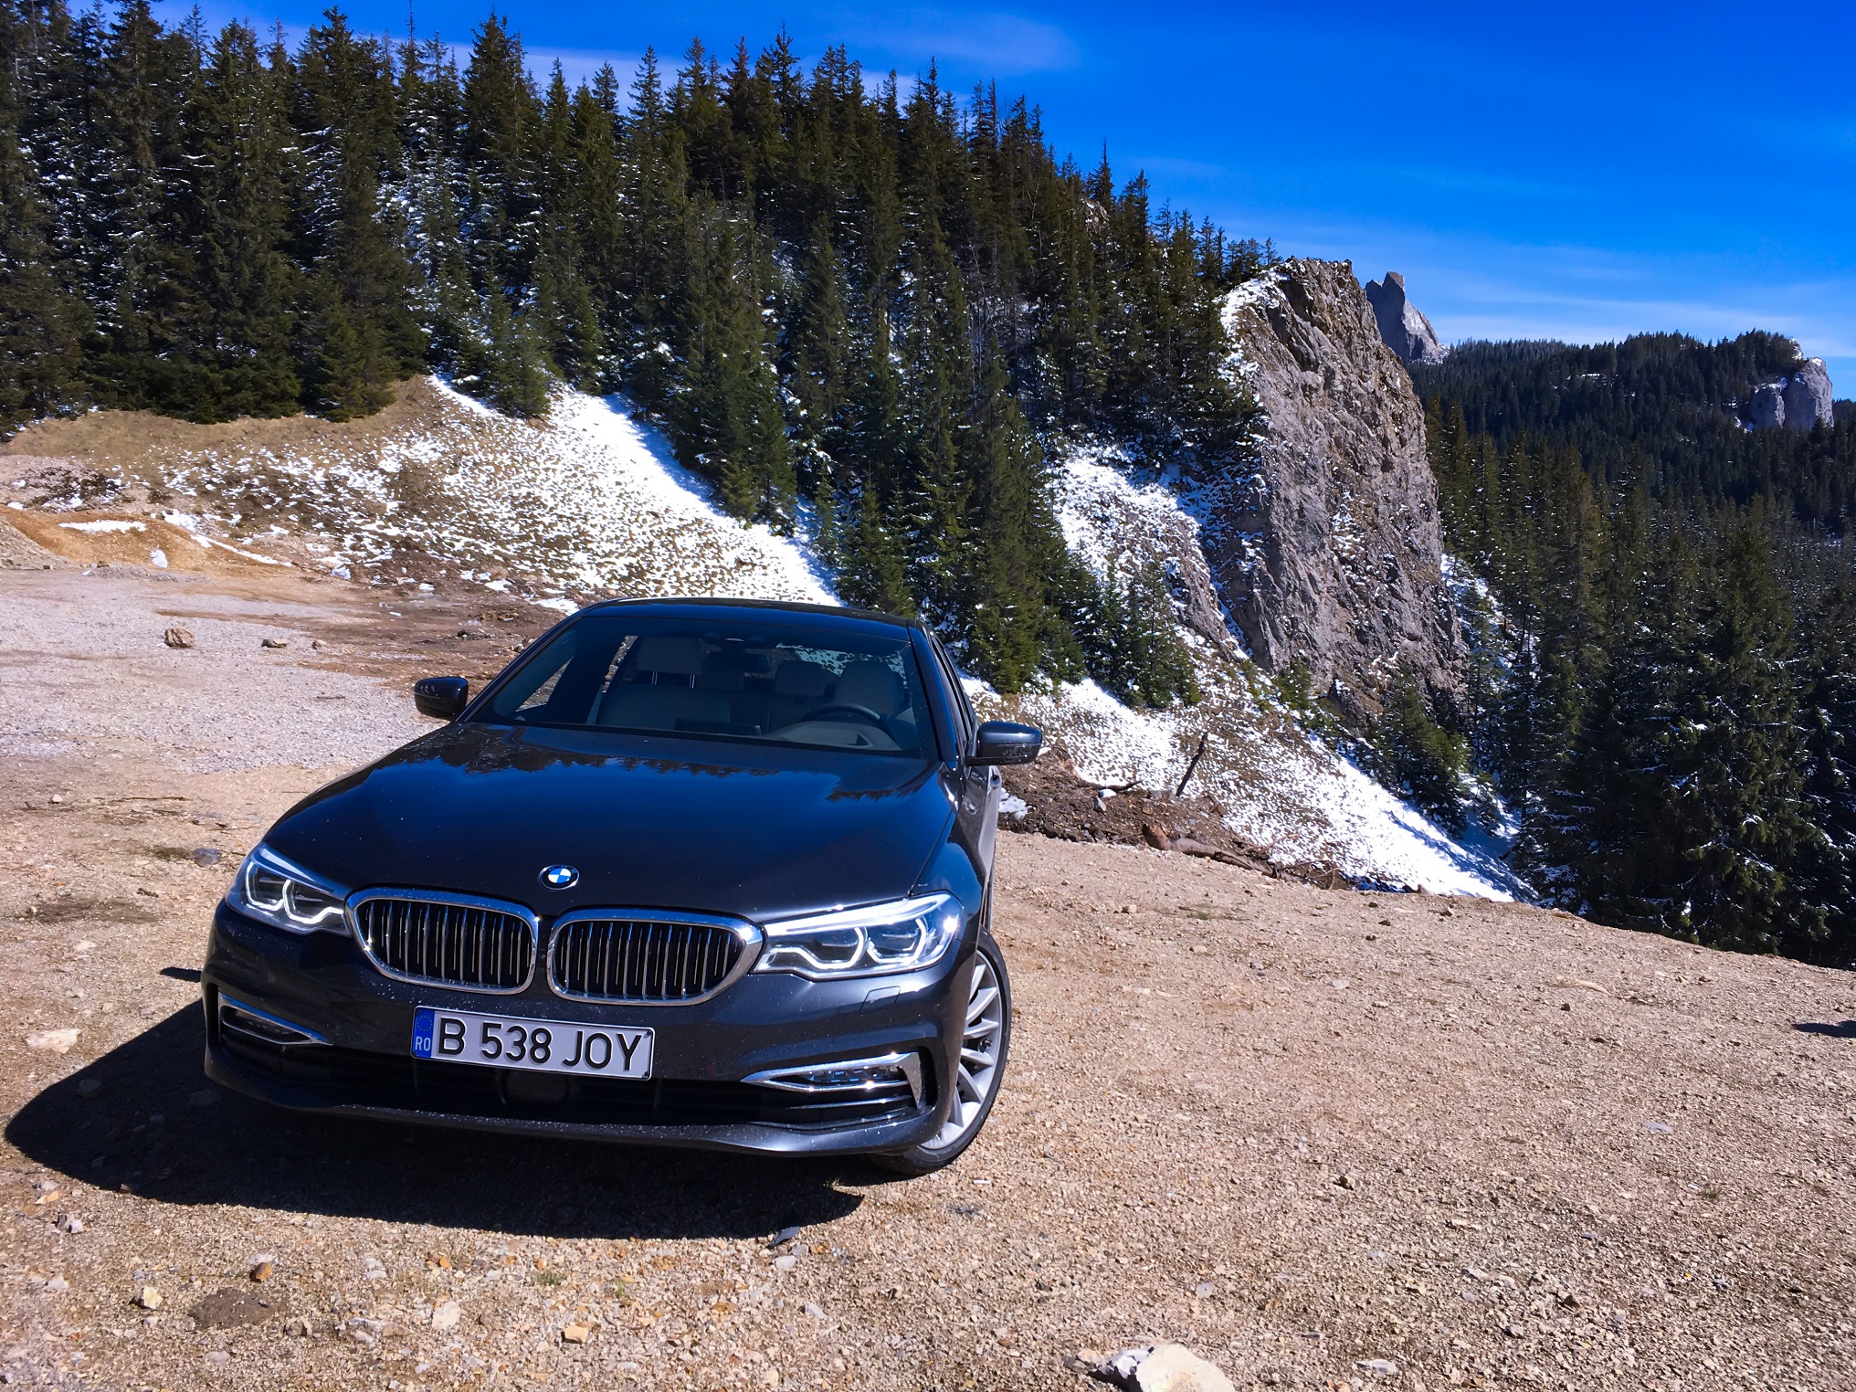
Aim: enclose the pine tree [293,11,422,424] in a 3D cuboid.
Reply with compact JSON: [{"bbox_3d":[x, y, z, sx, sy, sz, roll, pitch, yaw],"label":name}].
[{"bbox_3d":[-21.150,-17.830,57.500,4.600,14.500,4.600,0,4,0],"label":"pine tree"}]

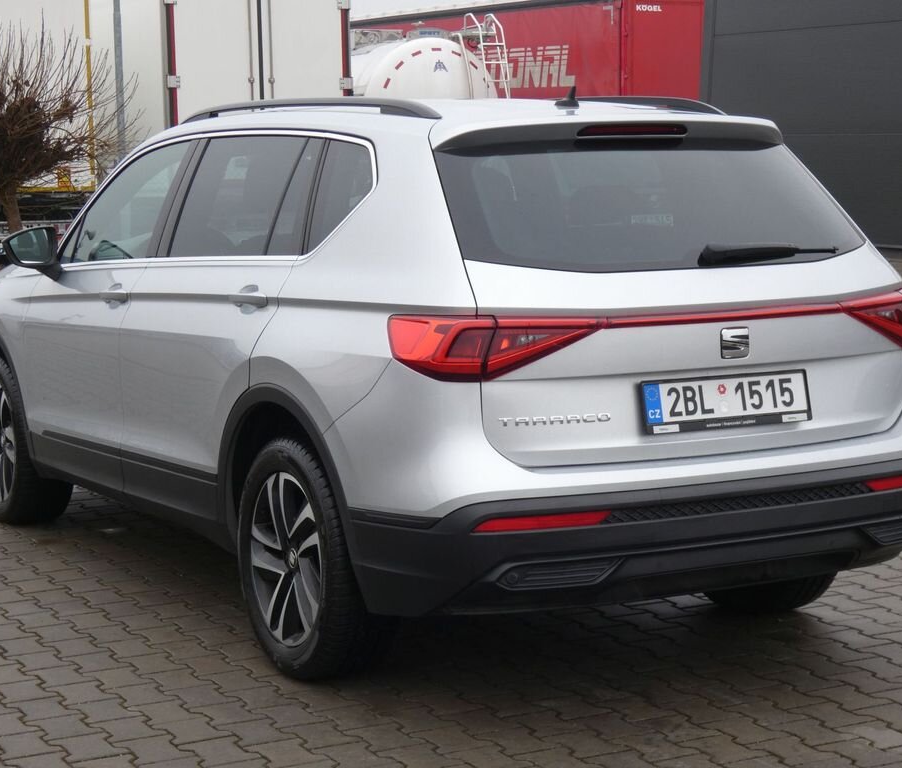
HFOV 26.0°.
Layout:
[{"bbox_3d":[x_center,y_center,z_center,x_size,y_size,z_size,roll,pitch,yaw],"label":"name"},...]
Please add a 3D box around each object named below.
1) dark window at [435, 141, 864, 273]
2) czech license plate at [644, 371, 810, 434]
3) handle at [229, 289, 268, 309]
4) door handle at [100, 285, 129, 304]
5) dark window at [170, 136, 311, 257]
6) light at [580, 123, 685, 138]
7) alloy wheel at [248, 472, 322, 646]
[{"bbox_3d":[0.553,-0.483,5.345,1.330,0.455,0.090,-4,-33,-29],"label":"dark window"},{"bbox_3d":[0.724,0.048,5.114,0.532,0.135,0.022,-4,-4,-29],"label":"czech license plate"},{"bbox_3d":[-0.585,-0.244,5.544,0.055,0.046,0.225,-4,8,-29],"label":"handle"},{"bbox_3d":[-1.137,-0.299,6.530,0.055,0.046,0.225,-4,8,-29],"label":"door handle"},{"bbox_3d":[-0.648,-0.561,5.939,0.050,0.402,0.786,19,-4,-30],"label":"dark window"},{"bbox_3d":[0.501,-0.703,5.406,0.370,0.041,0.050,-4,8,-29],"label":"light"},{"bbox_3d":[-0.393,0.487,5.527,0.175,0.490,0.490,-4,8,-29],"label":"alloy wheel"}]

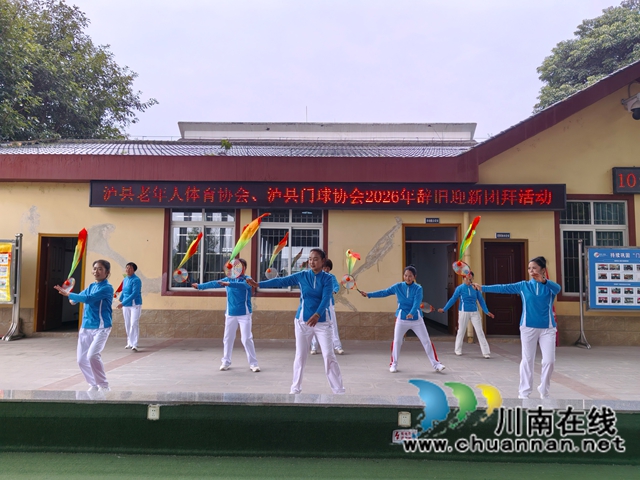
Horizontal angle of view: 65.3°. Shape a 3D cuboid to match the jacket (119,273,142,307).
[{"bbox_3d":[-3.509,0.916,9.243,0.440,0.620,0.360,-2,-5,36],"label":"jacket"}]

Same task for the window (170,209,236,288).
[{"bbox_3d":[-2.532,0.143,10.857,1.350,1.904,0.120,1,-4,1],"label":"window"}]

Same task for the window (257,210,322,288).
[{"bbox_3d":[-0.632,0.156,10.817,1.394,1.924,0.120,1,-4,1],"label":"window"}]

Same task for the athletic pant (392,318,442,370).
[{"bbox_3d":[1.424,1.511,7.381,0.708,0.762,0.340,0,-4,2],"label":"athletic pant"}]

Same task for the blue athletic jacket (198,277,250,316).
[{"bbox_3d":[-1.359,0.807,7.235,0.687,0.575,0.400,0,-4,14],"label":"blue athletic jacket"}]

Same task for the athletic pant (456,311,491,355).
[{"bbox_3d":[2.685,1.606,8.813,0.559,0.795,0.340,1,-4,0],"label":"athletic pant"}]

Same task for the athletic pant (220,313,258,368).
[{"bbox_3d":[-1.160,1.433,7.271,0.481,0.759,0.320,0,-4,10],"label":"athletic pant"}]

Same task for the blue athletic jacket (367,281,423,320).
[{"bbox_3d":[1.097,0.885,7.375,0.799,0.588,0.360,0,-4,3],"label":"blue athletic jacket"}]

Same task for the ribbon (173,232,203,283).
[{"bbox_3d":[-1.829,0.244,6.900,0.328,0.678,0.200,0,-4,10],"label":"ribbon"}]

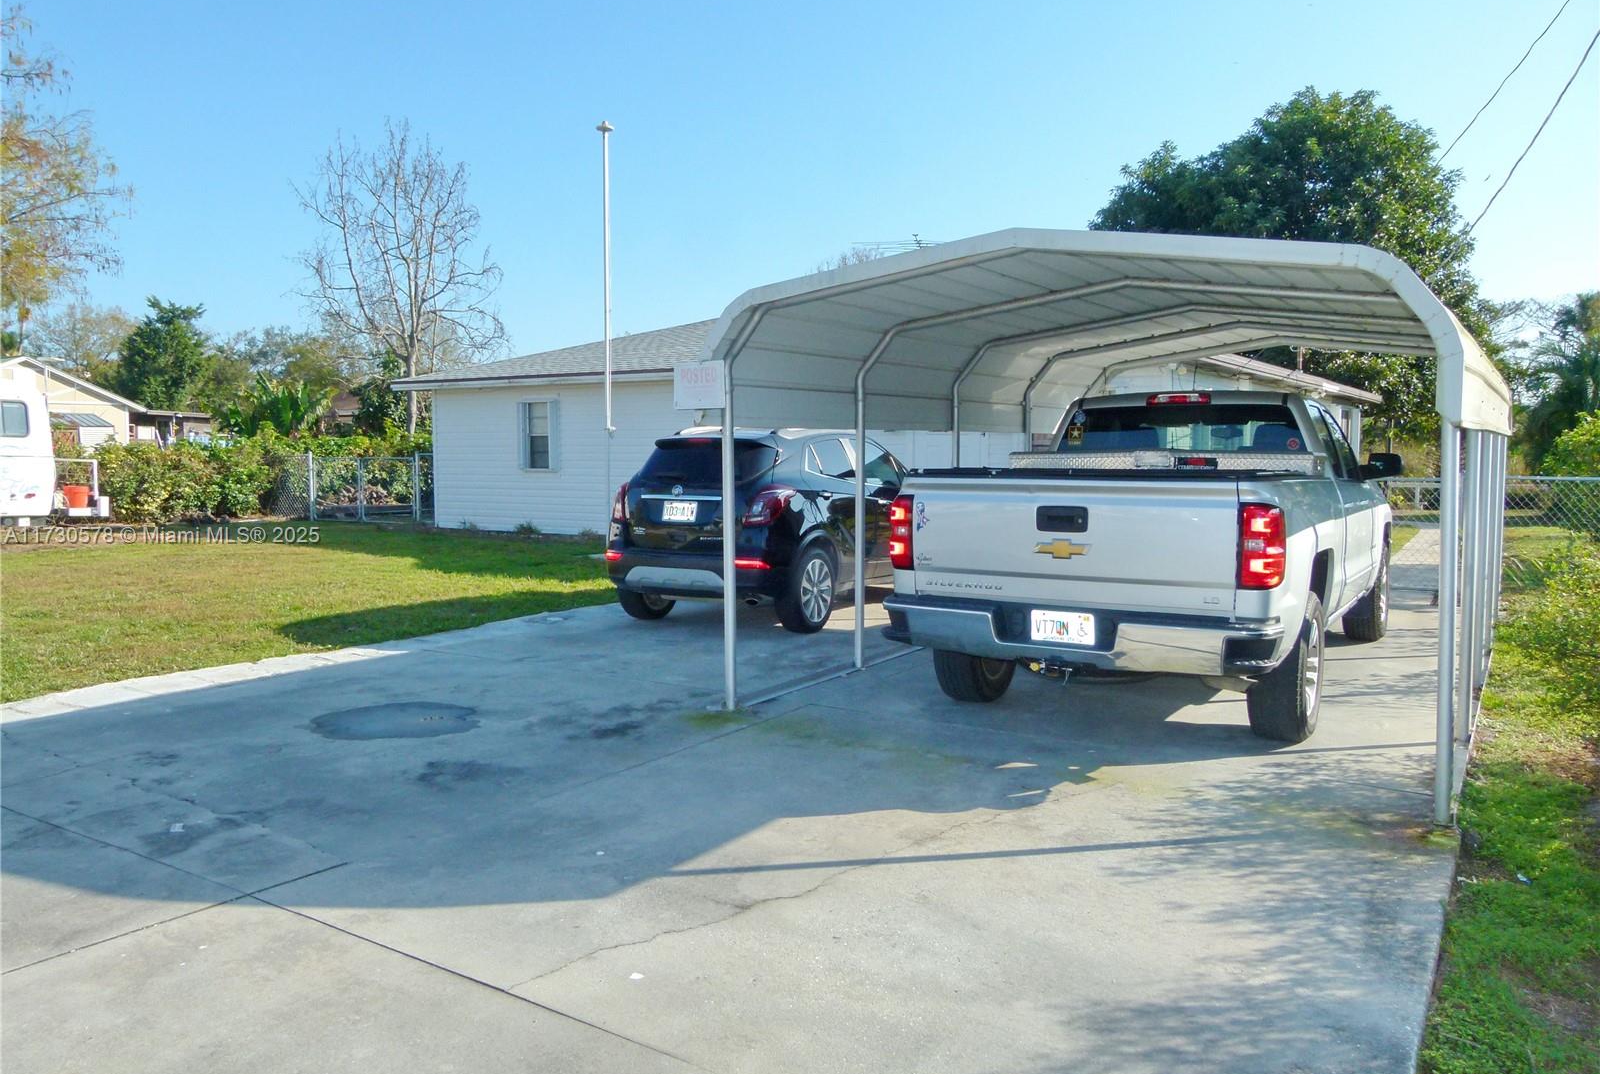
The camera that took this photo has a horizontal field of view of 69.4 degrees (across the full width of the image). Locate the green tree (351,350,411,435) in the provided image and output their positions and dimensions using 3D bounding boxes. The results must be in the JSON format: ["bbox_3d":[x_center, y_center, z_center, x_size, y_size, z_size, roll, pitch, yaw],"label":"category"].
[{"bbox_3d":[-11.149,-3.013,30.916,2.200,3.933,2.200,-2,5,-20],"label":"green tree"}]

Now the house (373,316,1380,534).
[{"bbox_3d":[3.306,-2.661,23.417,13.203,4.450,17.384,3,6,33],"label":"house"}]

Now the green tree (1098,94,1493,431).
[{"bbox_3d":[12.945,-6.614,31.527,10.055,10.903,10.055,2,5,22],"label":"green tree"}]

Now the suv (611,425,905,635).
[{"bbox_3d":[-0.006,-0.172,10.774,1.780,1.660,4.280,3,6,29],"label":"suv"}]

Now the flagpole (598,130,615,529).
[{"bbox_3d":[-2.516,-2.586,15.333,0.200,5.704,0.200,-1,5,-9],"label":"flagpole"}]

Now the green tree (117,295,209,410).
[{"bbox_3d":[-23.906,-5.547,43.603,3.003,6.872,3.003,-3,6,-28],"label":"green tree"}]

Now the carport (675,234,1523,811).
[{"bbox_3d":[2.731,-0.410,8.117,3.723,2.575,6.303,3,6,33],"label":"carport"}]

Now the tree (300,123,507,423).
[{"bbox_3d":[-9.817,-5.620,29.033,4.932,9.443,4.932,-2,5,-18],"label":"tree"}]

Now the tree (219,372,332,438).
[{"bbox_3d":[-11.890,-2.195,26.359,2.354,3.083,2.354,-2,5,-24],"label":"tree"}]

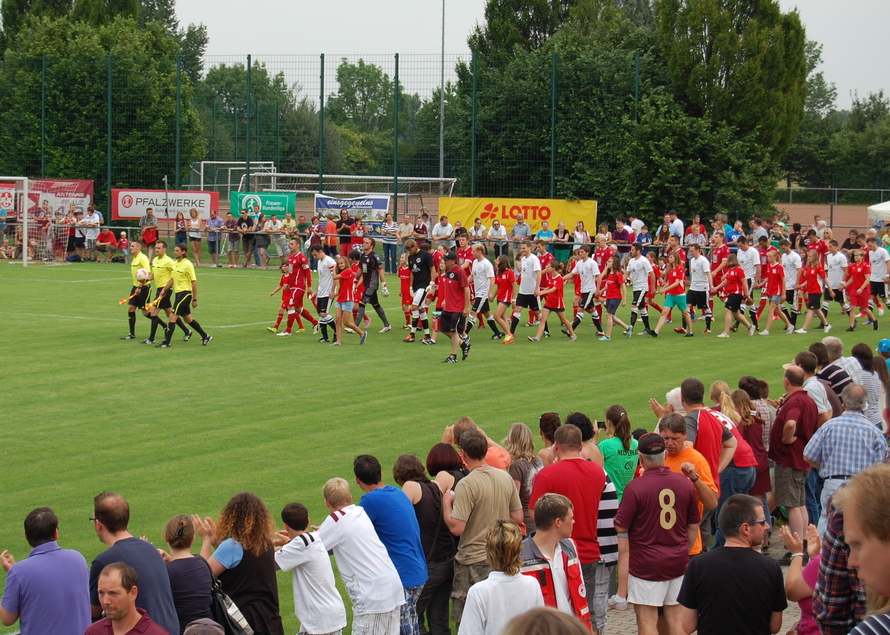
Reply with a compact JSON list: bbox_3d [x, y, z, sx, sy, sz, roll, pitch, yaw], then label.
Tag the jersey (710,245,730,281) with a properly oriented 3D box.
[{"bbox_3d":[5.825,-1.161,45.900,0.260,0.710,0.460,-2,4,-33],"label":"jersey"}]

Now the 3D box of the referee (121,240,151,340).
[{"bbox_3d":[-5.364,-0.501,38.500,0.700,1.710,0.500,-1,4,-26],"label":"referee"}]

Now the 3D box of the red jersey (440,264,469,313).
[{"bbox_3d":[0.175,-0.461,34.600,0.330,0.750,0.480,-1,4,-25],"label":"red jersey"}]

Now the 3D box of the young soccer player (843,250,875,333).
[{"bbox_3d":[8.386,-0.540,44.000,0.520,1.620,0.460,-1,4,-28],"label":"young soccer player"}]

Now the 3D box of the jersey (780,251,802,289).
[{"bbox_3d":[6.830,-0.935,42.808,0.310,0.730,0.490,-2,5,-43],"label":"jersey"}]

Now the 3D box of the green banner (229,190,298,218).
[{"bbox_3d":[-5.523,-3.418,66.366,2.280,0.780,0.050,3,4,24],"label":"green banner"}]

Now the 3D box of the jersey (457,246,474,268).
[{"bbox_3d":[0.413,-1.049,42.400,0.260,0.700,0.460,-2,5,-38],"label":"jersey"}]

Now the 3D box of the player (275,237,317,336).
[{"bbox_3d":[-2.625,-0.541,38.833,0.750,1.760,0.520,-1,4,-28],"label":"player"}]

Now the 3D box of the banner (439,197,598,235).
[{"bbox_3d":[2.085,-2.913,62.800,5.000,1.000,0.050,3,4,25],"label":"banner"}]

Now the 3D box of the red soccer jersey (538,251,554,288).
[{"bbox_3d":[1.928,-0.939,43.000,0.330,0.730,0.470,-1,5,-33],"label":"red soccer jersey"}]

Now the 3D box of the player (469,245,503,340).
[{"bbox_3d":[0.761,-0.495,39.873,0.700,1.740,0.560,-1,4,-30],"label":"player"}]

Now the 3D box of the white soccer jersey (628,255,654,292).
[{"bbox_3d":[3.705,-0.849,41.214,0.340,0.700,0.520,-2,5,-40],"label":"white soccer jersey"}]

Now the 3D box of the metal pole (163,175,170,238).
[{"bbox_3d":[-8.412,-2.980,66.164,0.100,2.600,0.100,-1,4,25],"label":"metal pole"}]

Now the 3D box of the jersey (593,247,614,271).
[{"bbox_3d":[3.156,-1.067,43.229,0.300,0.700,0.500,-3,5,-45],"label":"jersey"}]

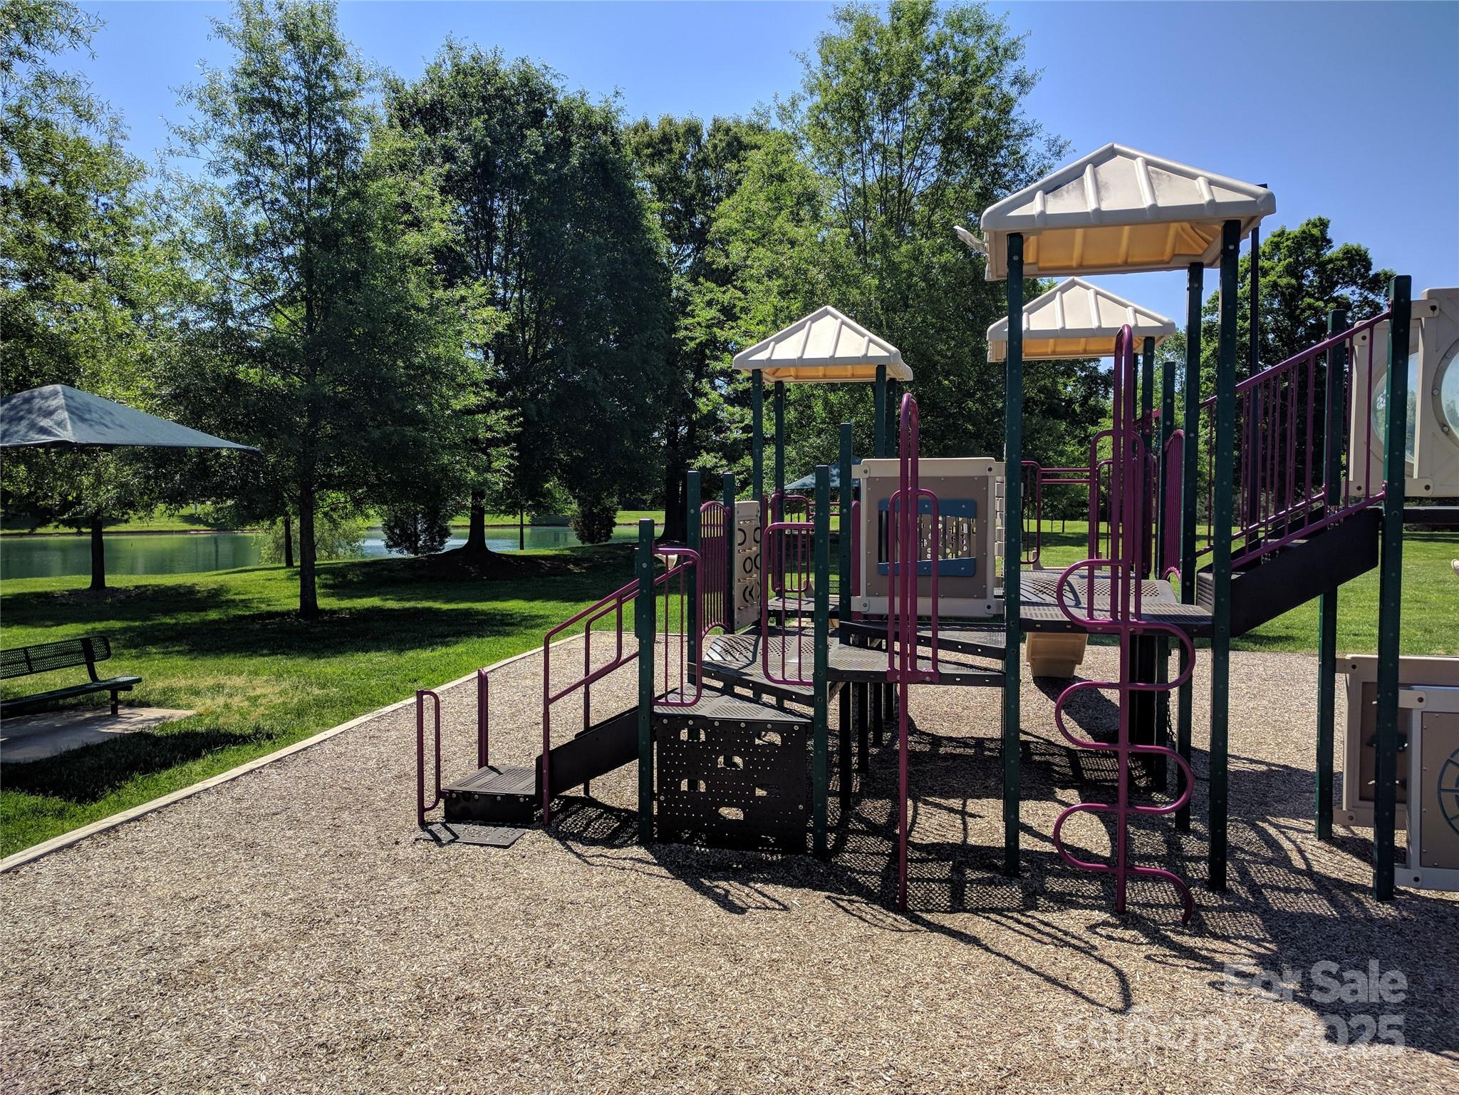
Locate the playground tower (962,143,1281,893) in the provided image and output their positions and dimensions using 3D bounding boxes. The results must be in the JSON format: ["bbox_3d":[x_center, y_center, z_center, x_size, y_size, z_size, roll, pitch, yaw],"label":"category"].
[{"bbox_3d":[2.159,-0.267,6.237,1.396,4.010,1.396,1,2,14],"label":"playground tower"}]

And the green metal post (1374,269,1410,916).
[{"bbox_3d":[3.280,0.231,5.433,0.074,3.081,0.074,1,2,14],"label":"green metal post"}]

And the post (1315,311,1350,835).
[{"bbox_3d":[3.537,0.181,6.439,0.074,3.104,0.074,1,2,14],"label":"post"}]

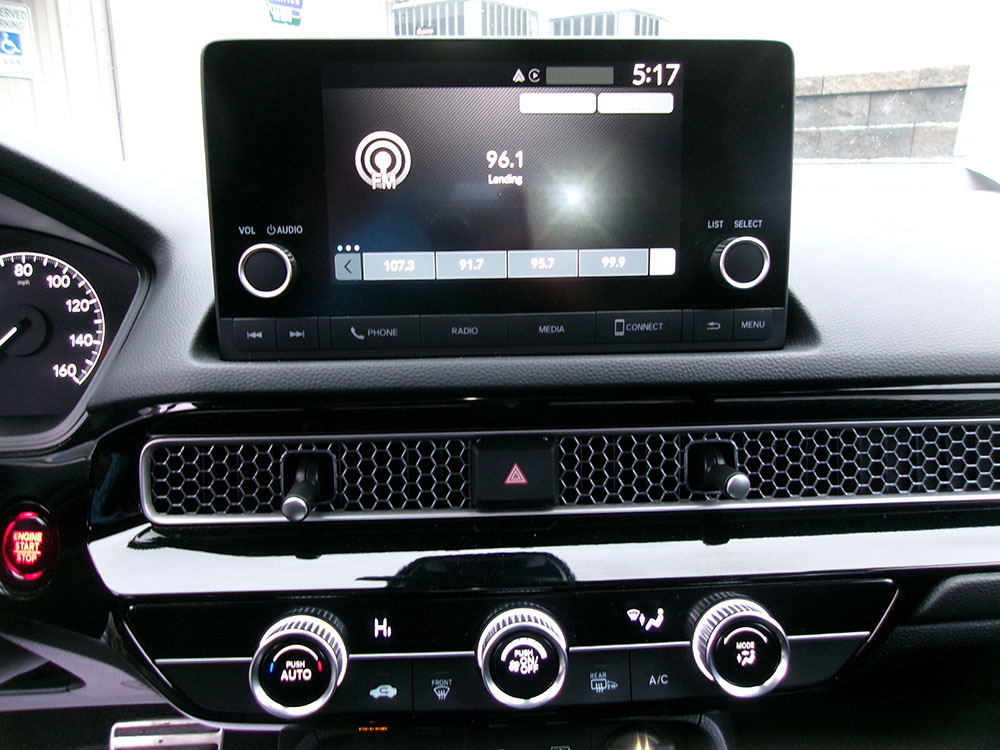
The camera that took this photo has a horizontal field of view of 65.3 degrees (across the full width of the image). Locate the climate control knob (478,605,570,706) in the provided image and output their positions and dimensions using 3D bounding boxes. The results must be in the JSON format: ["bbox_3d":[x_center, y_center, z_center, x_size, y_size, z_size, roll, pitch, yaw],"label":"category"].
[{"bbox_3d":[0.009,0.111,0.306,0.036,0.036,0.015,-1,0,-3],"label":"climate control knob"}]

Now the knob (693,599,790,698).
[{"bbox_3d":[0.096,0.110,0.311,0.036,0.036,0.015,-1,0,-3],"label":"knob"}]

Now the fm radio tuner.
[{"bbox_3d":[0.002,-0.076,0.345,0.251,0.134,0.038,-1,7,-3],"label":"fm radio tuner"}]

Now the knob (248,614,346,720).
[{"bbox_3d":[-0.078,0.113,0.301,0.036,0.036,0.015,-1,0,-3],"label":"knob"}]

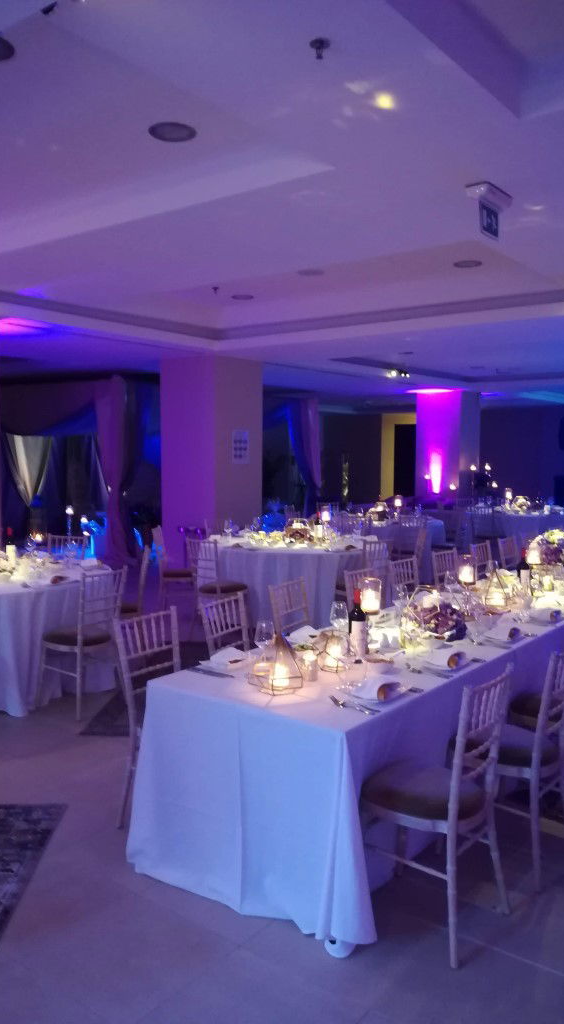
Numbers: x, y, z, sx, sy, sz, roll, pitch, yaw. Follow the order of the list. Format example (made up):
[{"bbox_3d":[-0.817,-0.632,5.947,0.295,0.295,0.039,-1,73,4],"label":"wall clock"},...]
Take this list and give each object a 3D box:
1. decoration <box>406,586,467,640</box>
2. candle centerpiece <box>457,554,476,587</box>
[{"bbox_3d":[0.760,0.483,3.771,0.280,0.235,0.250,1,5,12],"label":"decoration"},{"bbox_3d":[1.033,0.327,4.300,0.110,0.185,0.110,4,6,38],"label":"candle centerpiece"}]

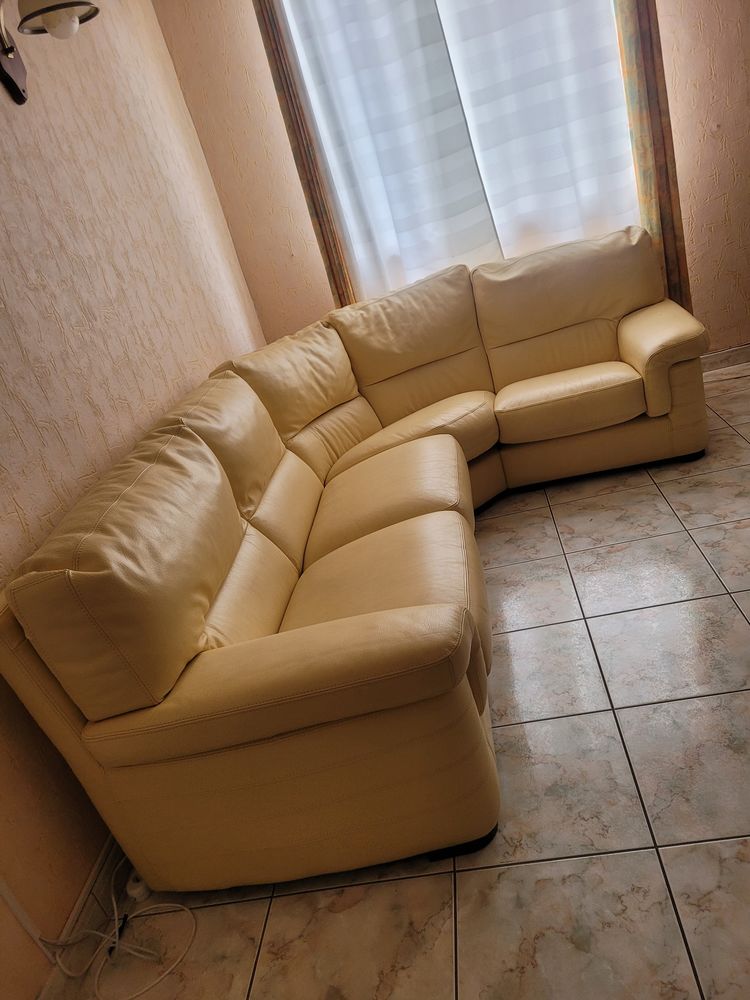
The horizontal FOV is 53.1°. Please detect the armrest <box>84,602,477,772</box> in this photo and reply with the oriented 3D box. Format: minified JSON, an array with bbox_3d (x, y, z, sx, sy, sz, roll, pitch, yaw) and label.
[{"bbox_3d":[-0.189,0.370,1.585,0.808,0.185,0.232,-13,22,11],"label":"armrest"}]

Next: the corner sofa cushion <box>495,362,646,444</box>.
[{"bbox_3d":[0.825,-0.469,3.293,0.611,0.215,0.585,-13,22,11],"label":"corner sofa cushion"}]

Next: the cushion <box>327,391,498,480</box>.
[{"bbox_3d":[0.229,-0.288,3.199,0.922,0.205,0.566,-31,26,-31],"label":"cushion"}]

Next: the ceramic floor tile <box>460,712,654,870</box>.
[{"bbox_3d":[0.384,0.656,1.724,0.405,0.010,0.405,-12,22,11],"label":"ceramic floor tile"}]

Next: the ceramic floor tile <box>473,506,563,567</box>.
[{"bbox_3d":[0.507,0.167,2.981,0.430,0.010,0.430,-13,22,11],"label":"ceramic floor tile"}]

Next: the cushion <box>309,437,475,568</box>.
[{"bbox_3d":[0.062,0.024,2.588,0.566,0.205,0.615,-15,22,12],"label":"cushion"}]

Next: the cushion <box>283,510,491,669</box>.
[{"bbox_3d":[0.008,0.297,2.045,0.602,0.206,0.611,-13,22,11],"label":"cushion"}]

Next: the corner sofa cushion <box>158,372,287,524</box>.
[{"bbox_3d":[-0.524,-0.191,2.541,0.215,0.378,0.602,-22,20,14],"label":"corner sofa cushion"}]

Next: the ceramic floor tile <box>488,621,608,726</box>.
[{"bbox_3d":[0.417,0.489,2.097,0.405,0.010,0.405,-12,22,11],"label":"ceramic floor tile"}]

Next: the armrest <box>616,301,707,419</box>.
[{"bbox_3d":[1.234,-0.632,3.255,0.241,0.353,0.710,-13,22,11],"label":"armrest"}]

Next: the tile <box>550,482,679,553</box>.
[{"bbox_3d":[0.879,0.068,2.768,0.405,0.010,0.405,-12,22,11],"label":"tile"}]

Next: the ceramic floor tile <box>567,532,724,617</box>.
[{"bbox_3d":[0.845,0.235,2.395,0.405,0.010,0.405,-12,22,11],"label":"ceramic floor tile"}]

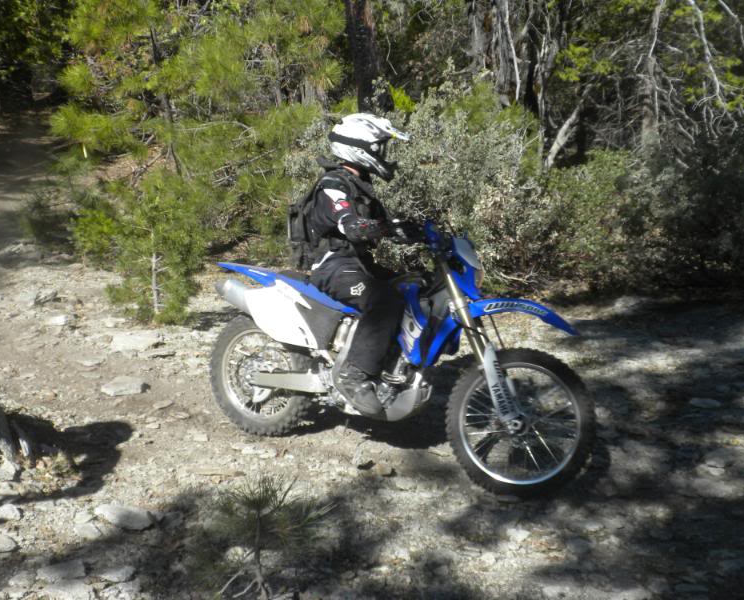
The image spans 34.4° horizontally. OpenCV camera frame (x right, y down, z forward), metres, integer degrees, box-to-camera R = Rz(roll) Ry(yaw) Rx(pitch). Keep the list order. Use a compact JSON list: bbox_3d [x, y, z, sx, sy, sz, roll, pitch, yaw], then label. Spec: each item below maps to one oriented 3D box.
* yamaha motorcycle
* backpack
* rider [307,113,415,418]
[{"bbox_3d":[0.041,0.188,5.782,2.140,1.260,0.820,8,12,31],"label":"yamaha motorcycle"},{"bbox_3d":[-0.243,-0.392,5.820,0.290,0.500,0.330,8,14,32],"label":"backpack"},{"bbox_3d":[0.040,-0.178,5.722,0.740,1.400,0.660,6,11,32],"label":"rider"}]

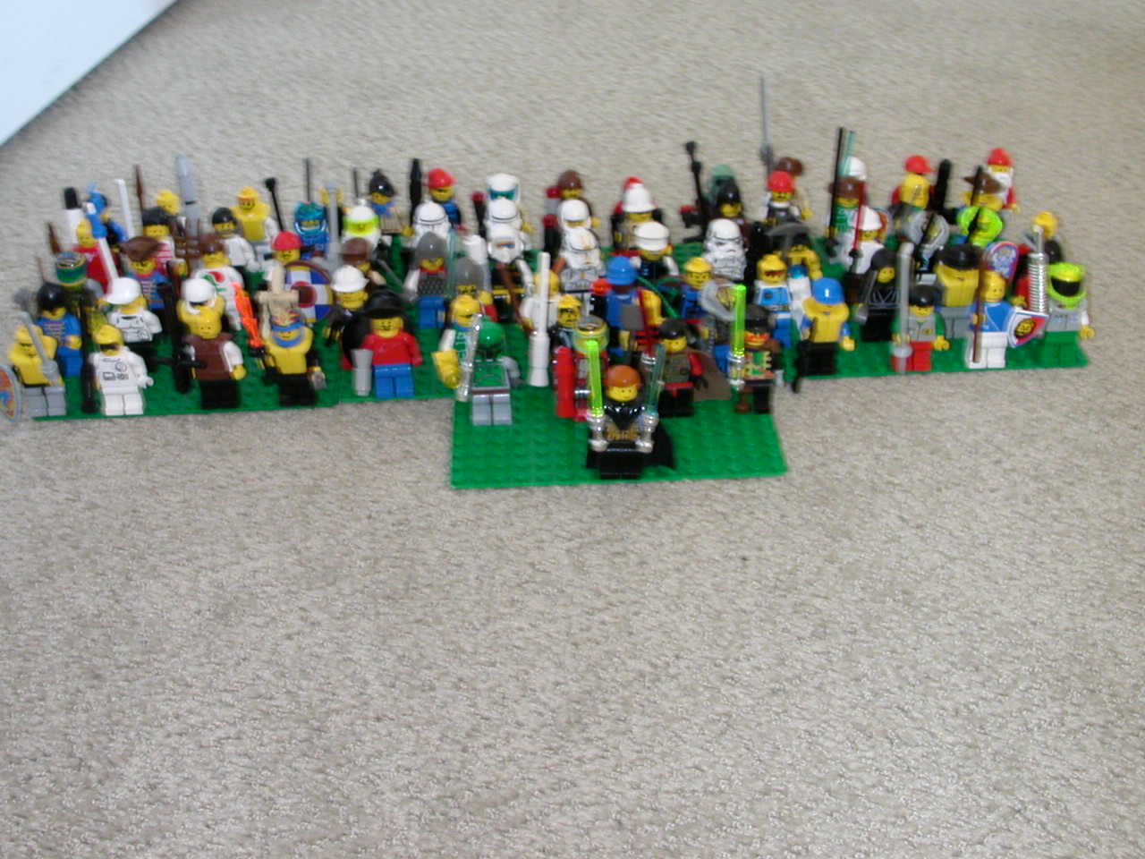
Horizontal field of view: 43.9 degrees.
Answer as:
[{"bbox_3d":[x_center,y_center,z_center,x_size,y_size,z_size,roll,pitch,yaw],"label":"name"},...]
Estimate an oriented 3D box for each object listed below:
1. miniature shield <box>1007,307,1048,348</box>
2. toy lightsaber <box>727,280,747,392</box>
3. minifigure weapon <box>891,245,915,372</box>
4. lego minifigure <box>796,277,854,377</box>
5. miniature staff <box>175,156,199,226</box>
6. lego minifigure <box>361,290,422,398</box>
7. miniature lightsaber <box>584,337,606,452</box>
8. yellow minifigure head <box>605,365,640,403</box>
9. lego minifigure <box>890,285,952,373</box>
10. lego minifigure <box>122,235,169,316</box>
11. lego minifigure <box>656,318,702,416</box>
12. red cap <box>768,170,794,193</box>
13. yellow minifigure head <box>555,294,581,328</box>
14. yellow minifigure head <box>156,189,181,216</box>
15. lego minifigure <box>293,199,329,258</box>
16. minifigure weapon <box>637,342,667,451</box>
[{"bbox_3d":[0.186,-0.043,0.583,0.016,0.018,0.005,11,30,-14],"label":"miniature shield"},{"bbox_3d":[0.064,-0.035,0.549,0.006,0.049,0.006,-3,36,-1],"label":"toy lightsaber"},{"bbox_3d":[0.133,-0.048,0.570,0.009,0.062,0.009,-6,36,1],"label":"minifigure weapon"},{"bbox_3d":[0.102,-0.042,0.585,0.025,0.043,0.015,-3,36,-1],"label":"lego minifigure"},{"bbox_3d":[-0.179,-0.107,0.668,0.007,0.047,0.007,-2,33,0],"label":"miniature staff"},{"bbox_3d":[-0.074,-0.034,0.578,0.025,0.046,0.015,-3,35,-1],"label":"lego minifigure"},{"bbox_3d":[0.009,-0.013,0.530,0.006,0.043,0.006,-4,20,1],"label":"miniature lightsaber"},{"bbox_3d":[0.019,-0.017,0.525,0.012,0.012,0.012,-2,34,1],"label":"yellow minifigure head"},{"bbox_3d":[0.143,-0.042,0.585,0.025,0.042,0.015,-3,44,-1],"label":"lego minifigure"},{"bbox_3d":[-0.185,-0.062,0.625,0.024,0.045,0.015,-3,35,-1],"label":"lego minifigure"},{"bbox_3d":[0.041,-0.023,0.566,0.025,0.042,0.016,-2,33,0],"label":"lego minifigure"},{"bbox_3d":[0.099,-0.115,0.670,0.013,0.009,0.016,-5,34,-4],"label":"red cap"},{"bbox_3d":[-0.002,-0.048,0.574,0.010,0.011,0.010,-4,36,-4],"label":"yellow minifigure head"},{"bbox_3d":[-0.189,-0.107,0.669,0.010,0.011,0.010,-3,35,-1],"label":"yellow minifigure head"},{"bbox_3d":[-0.119,-0.084,0.654,0.024,0.043,0.015,-3,35,-1],"label":"lego minifigure"},{"bbox_3d":[0.029,-0.012,0.521,0.006,0.043,0.006,5,26,-5],"label":"minifigure weapon"}]

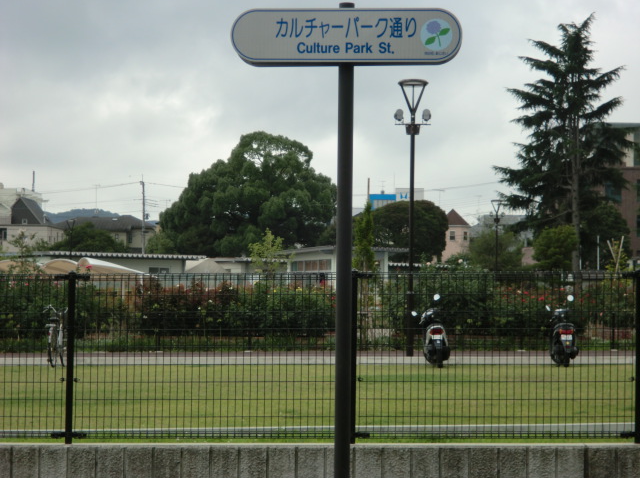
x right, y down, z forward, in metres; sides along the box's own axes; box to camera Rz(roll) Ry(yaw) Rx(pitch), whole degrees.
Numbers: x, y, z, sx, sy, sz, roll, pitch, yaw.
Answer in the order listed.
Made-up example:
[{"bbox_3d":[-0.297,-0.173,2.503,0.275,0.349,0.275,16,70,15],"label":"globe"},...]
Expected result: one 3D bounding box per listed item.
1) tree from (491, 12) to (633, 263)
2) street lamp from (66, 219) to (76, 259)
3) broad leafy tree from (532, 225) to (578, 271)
[{"bbox_3d":[12.302,-3.713,85.000,7.000,15.400,7.000,1,-2,0],"label":"tree"},{"bbox_3d":[-15.379,1.514,104.000,0.620,5.500,0.600,1,-2,3],"label":"street lamp"},{"bbox_3d":[10.498,1.516,75.000,2.100,4.200,2.100,1,-2,0],"label":"broad leafy tree"}]

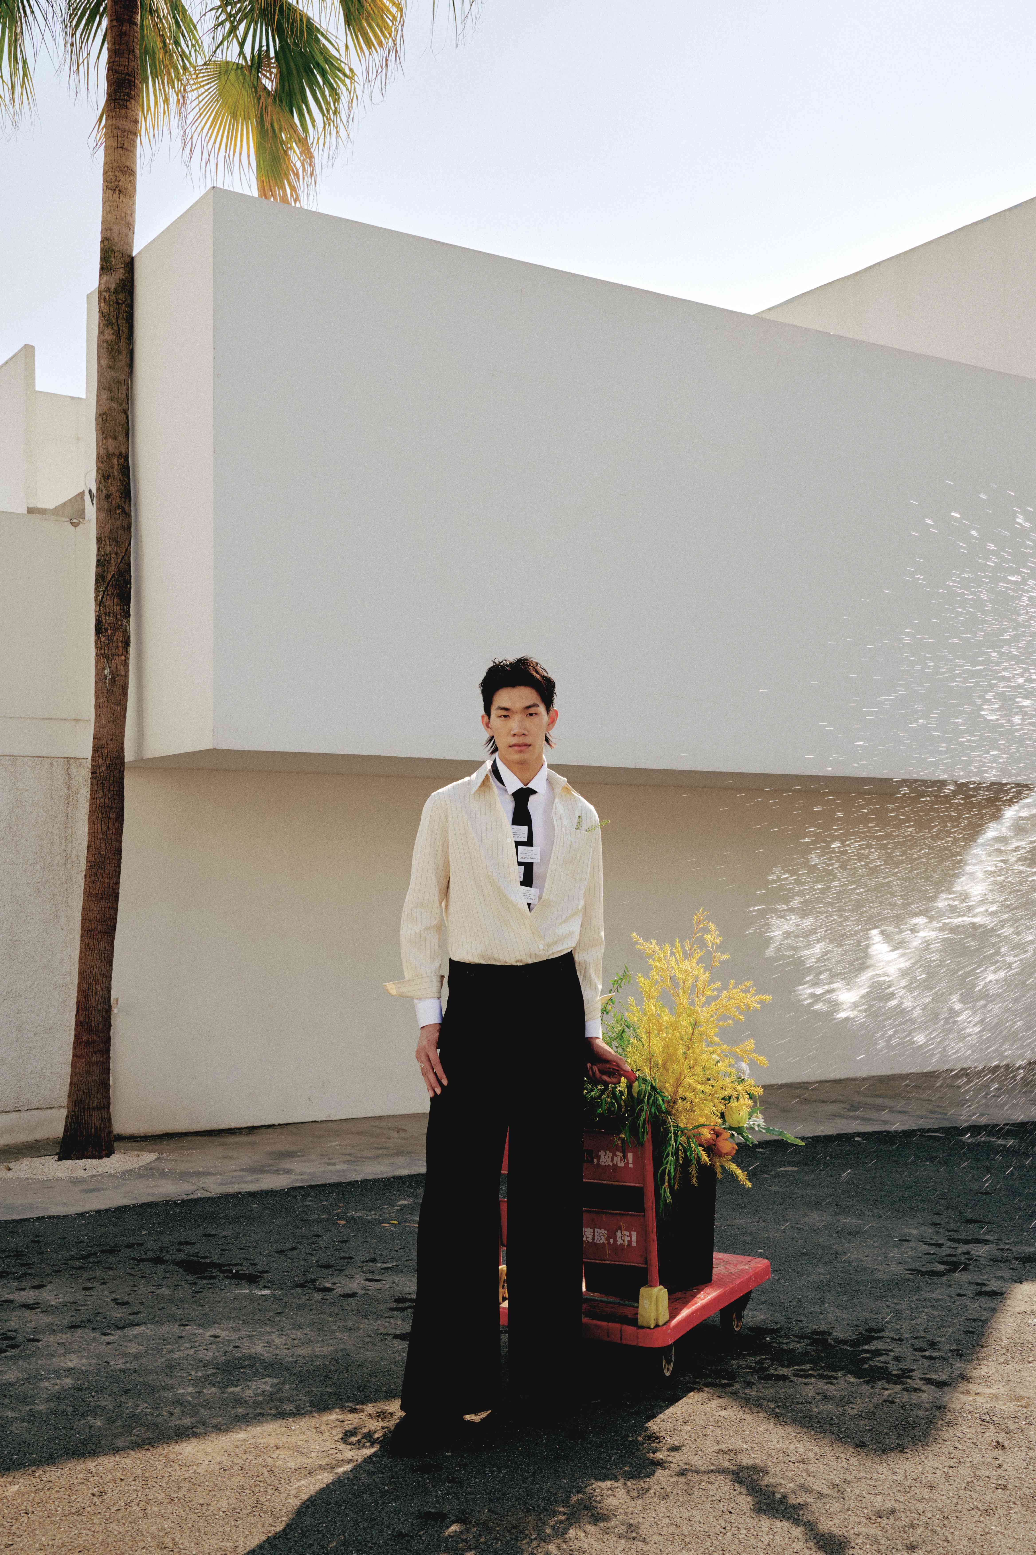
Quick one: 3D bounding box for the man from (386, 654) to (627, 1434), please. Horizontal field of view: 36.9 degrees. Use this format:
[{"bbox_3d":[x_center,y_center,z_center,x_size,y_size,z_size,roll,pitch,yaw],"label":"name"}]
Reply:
[{"bbox_3d":[-0.014,0.631,3.787,0.570,1.860,0.400,1,-4,-10],"label":"man"}]

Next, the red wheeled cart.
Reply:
[{"bbox_3d":[0.317,1.185,4.353,0.580,0.825,0.790,-2,-4,28],"label":"red wheeled cart"}]

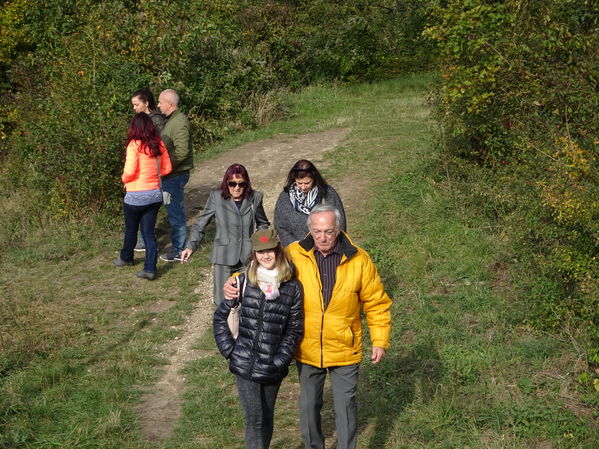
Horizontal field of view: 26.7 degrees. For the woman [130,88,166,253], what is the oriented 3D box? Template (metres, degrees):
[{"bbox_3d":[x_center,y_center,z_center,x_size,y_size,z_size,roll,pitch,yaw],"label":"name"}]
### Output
[{"bbox_3d":[-1.518,-0.550,12.731,0.380,1.690,0.440,4,15,14],"label":"woman"}]

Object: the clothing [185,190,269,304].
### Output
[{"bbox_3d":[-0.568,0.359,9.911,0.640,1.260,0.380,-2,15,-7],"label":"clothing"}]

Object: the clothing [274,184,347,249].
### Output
[{"bbox_3d":[0.088,0.127,9.777,0.560,0.750,0.380,1,15,4],"label":"clothing"}]

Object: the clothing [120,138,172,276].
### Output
[{"bbox_3d":[-1.453,-0.205,11.969,0.450,1.260,0.420,-7,17,-26],"label":"clothing"}]

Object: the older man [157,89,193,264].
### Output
[{"bbox_3d":[-1.222,-0.509,12.475,0.360,1.740,0.480,4,16,16],"label":"older man"}]

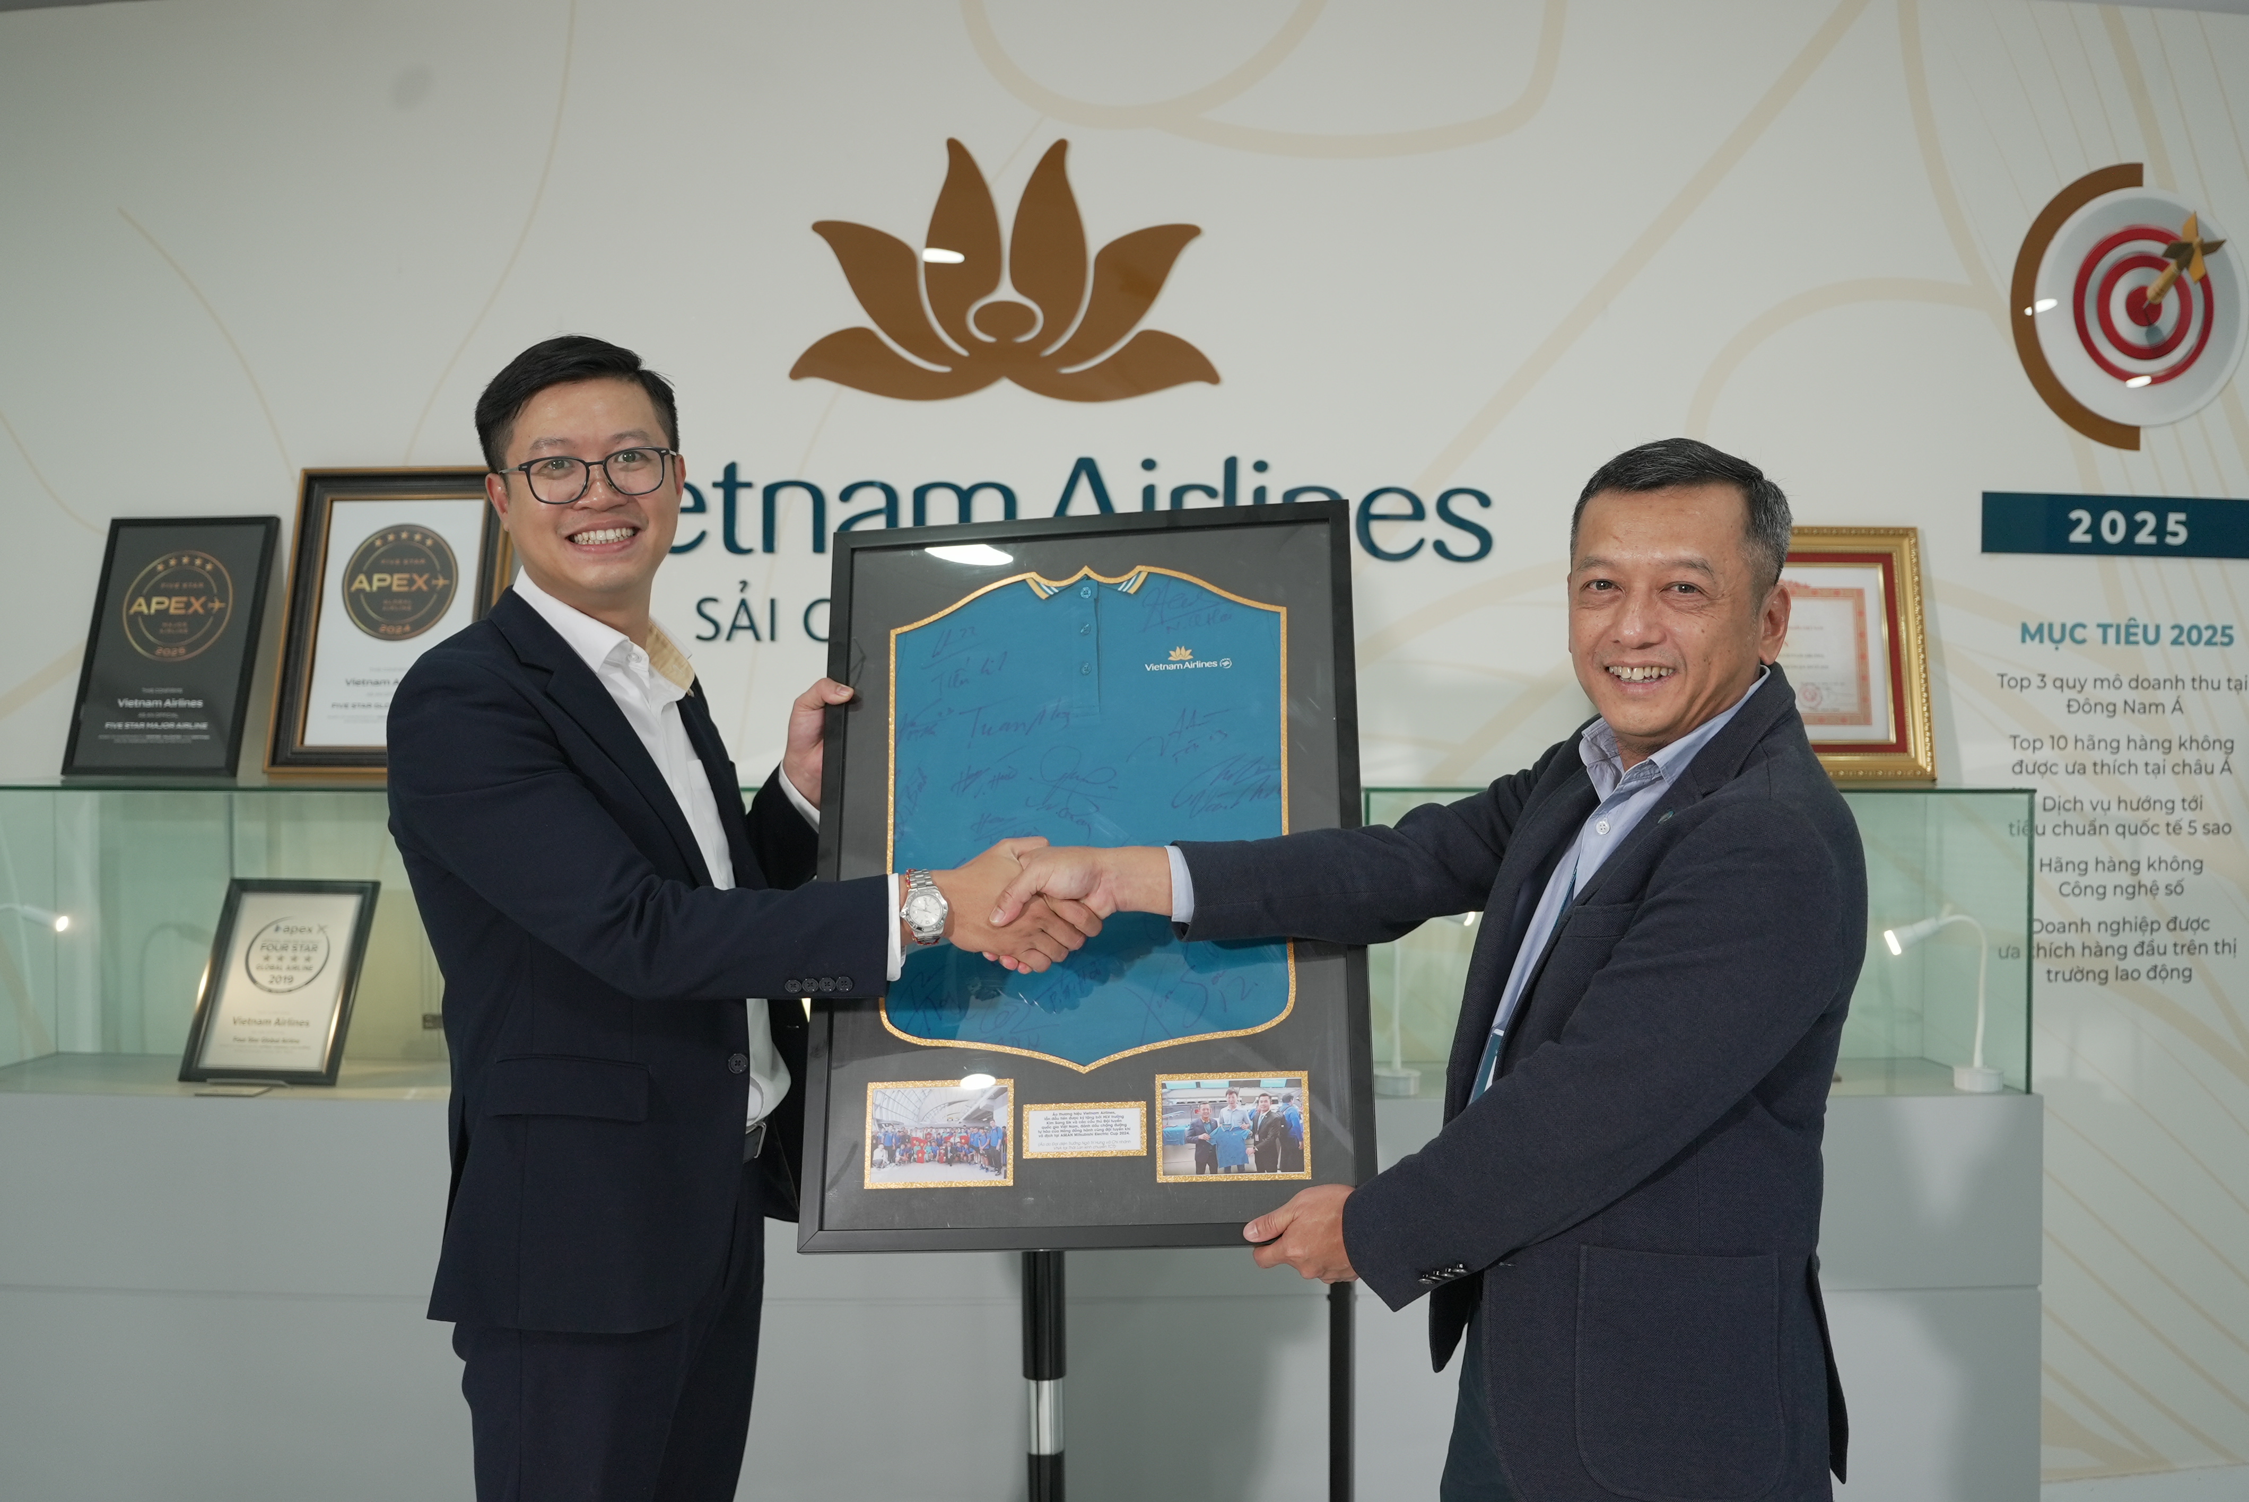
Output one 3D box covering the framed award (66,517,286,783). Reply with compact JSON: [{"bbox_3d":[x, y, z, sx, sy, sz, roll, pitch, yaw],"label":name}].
[{"bbox_3d":[-1.545,-0.170,3.150,0.293,0.450,0.025,0,-18,0],"label":"framed award"}]

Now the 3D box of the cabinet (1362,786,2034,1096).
[{"bbox_3d":[0.855,0.283,3.070,1.000,0.460,0.390,0,0,0],"label":"cabinet"}]

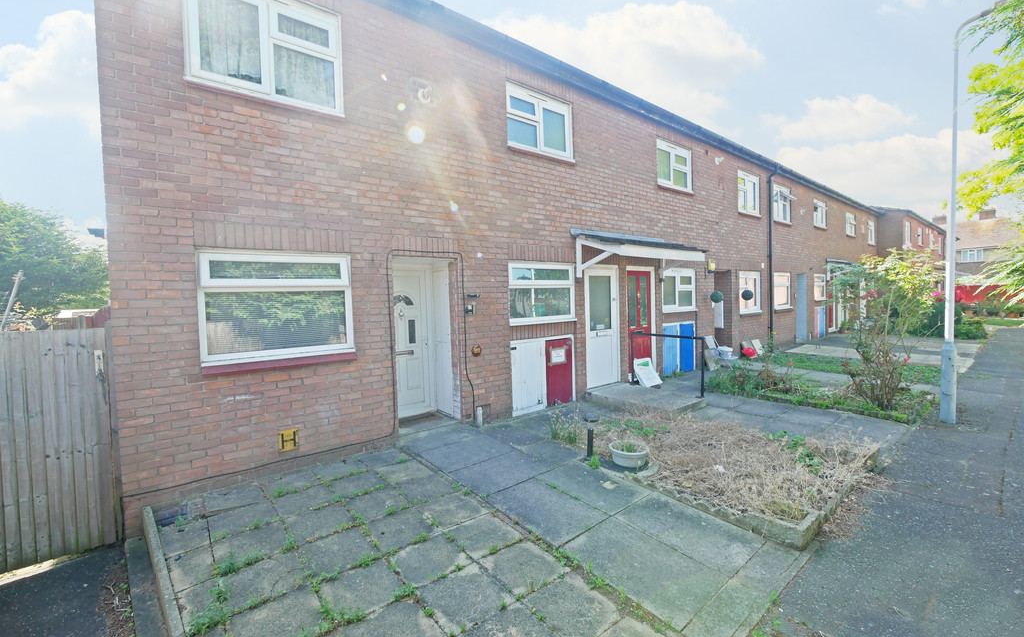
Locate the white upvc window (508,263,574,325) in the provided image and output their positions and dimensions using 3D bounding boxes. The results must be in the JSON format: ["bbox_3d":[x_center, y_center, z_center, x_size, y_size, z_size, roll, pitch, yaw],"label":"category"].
[{"bbox_3d":[0.472,-0.385,6.318,1.350,0.910,0.090,-4,3,-38],"label":"white upvc window"}]

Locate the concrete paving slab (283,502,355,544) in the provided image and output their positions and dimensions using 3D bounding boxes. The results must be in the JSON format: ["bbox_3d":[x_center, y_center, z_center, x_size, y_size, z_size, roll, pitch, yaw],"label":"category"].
[{"bbox_3d":[-1.454,1.598,3.213,0.450,0.050,0.440,-3,5,-39],"label":"concrete paving slab"}]

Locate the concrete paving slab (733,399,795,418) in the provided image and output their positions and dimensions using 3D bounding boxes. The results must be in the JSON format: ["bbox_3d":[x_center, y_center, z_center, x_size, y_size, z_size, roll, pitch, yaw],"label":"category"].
[{"bbox_3d":[3.651,1.320,6.004,0.900,0.050,0.580,-4,5,-39],"label":"concrete paving slab"}]

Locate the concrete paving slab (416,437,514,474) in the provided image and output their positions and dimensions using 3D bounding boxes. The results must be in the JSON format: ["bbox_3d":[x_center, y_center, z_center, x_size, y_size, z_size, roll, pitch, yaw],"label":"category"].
[{"bbox_3d":[-0.463,1.513,4.611,0.895,0.050,0.610,-3,5,-39],"label":"concrete paving slab"}]

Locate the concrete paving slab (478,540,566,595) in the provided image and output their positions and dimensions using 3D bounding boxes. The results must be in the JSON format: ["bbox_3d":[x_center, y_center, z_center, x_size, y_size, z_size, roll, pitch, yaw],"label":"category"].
[{"bbox_3d":[0.069,1.653,2.728,0.440,0.050,0.435,-3,5,-39],"label":"concrete paving slab"}]

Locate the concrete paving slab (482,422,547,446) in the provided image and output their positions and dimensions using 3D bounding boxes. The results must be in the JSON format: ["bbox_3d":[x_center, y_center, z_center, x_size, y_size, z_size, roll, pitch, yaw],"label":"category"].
[{"bbox_3d":[0.029,1.451,5.115,0.466,0.050,0.752,-4,5,-38],"label":"concrete paving slab"}]

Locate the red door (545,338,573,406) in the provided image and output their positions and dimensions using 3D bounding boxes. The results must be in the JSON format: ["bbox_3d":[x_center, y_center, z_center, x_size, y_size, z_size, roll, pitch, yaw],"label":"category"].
[{"bbox_3d":[0.726,0.821,6.430,0.575,1.008,0.045,-3,3,-38],"label":"red door"}]

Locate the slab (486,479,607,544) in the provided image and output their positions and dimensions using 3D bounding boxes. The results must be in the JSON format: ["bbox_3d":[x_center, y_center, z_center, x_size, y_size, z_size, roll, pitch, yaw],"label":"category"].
[{"bbox_3d":[0.278,1.606,3.491,0.600,0.050,0.905,-4,5,-38],"label":"slab"}]

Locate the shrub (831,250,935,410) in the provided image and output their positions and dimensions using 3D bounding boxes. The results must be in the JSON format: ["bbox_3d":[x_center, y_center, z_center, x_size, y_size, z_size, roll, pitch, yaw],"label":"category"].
[{"bbox_3d":[5.524,0.217,6.171,1.250,2.270,1.200,0,3,42],"label":"shrub"}]

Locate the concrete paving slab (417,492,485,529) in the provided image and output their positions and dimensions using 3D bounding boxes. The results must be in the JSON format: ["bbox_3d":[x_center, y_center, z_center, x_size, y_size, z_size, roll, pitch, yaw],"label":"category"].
[{"bbox_3d":[-0.497,1.613,3.477,0.440,0.045,0.450,-4,5,-38],"label":"concrete paving slab"}]

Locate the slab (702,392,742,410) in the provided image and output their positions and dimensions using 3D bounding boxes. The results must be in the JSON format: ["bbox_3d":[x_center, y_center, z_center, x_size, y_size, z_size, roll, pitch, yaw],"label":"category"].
[{"bbox_3d":[3.501,1.377,6.833,0.910,0.050,0.600,-3,5,-40],"label":"slab"}]

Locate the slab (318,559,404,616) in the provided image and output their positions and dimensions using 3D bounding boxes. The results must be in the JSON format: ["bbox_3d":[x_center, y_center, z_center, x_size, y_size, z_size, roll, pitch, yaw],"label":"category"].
[{"bbox_3d":[-0.907,1.653,2.512,0.445,0.050,0.445,-3,5,-39],"label":"slab"}]

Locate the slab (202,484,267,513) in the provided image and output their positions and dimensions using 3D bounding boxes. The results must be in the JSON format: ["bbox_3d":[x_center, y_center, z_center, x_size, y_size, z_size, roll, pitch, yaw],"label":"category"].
[{"bbox_3d":[-2.456,1.620,3.679,0.440,0.045,0.430,-4,5,-38],"label":"slab"}]

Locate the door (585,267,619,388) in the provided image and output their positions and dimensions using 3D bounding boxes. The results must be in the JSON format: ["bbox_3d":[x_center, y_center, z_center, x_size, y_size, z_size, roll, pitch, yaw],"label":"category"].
[{"bbox_3d":[1.555,0.119,7.120,0.860,2.040,0.070,-3,2,-37],"label":"door"}]

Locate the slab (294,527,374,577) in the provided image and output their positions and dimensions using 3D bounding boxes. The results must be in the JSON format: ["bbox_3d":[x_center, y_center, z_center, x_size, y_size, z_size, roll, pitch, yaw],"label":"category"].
[{"bbox_3d":[-1.167,1.622,2.857,0.450,0.050,0.450,-3,4,-39],"label":"slab"}]

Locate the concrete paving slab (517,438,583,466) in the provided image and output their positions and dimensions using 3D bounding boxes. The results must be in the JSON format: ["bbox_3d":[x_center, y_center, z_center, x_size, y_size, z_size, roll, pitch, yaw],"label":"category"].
[{"bbox_3d":[0.424,1.498,4.573,0.460,0.050,0.600,-3,4,-38],"label":"concrete paving slab"}]

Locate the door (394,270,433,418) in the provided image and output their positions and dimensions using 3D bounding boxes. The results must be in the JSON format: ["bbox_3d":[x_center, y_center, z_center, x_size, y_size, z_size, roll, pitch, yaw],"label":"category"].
[{"bbox_3d":[-1.438,0.350,5.563,0.800,1.980,0.070,-3,2,-37],"label":"door"}]

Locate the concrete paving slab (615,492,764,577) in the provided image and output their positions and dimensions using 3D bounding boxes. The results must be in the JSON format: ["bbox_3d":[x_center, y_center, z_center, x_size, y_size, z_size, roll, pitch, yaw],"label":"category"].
[{"bbox_3d":[1.327,1.619,3.156,0.600,0.050,0.910,-4,5,-38],"label":"concrete paving slab"}]

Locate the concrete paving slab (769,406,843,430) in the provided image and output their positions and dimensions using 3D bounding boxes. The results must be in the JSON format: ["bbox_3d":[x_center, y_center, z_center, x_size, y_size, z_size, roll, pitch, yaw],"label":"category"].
[{"bbox_3d":[4.294,1.440,5.968,0.950,0.050,0.600,-3,5,-39],"label":"concrete paving slab"}]

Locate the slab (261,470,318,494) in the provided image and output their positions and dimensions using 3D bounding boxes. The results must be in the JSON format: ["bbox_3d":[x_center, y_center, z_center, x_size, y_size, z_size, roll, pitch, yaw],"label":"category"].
[{"bbox_3d":[-2.107,1.595,3.966,0.445,0.045,0.415,-4,5,-38],"label":"slab"}]

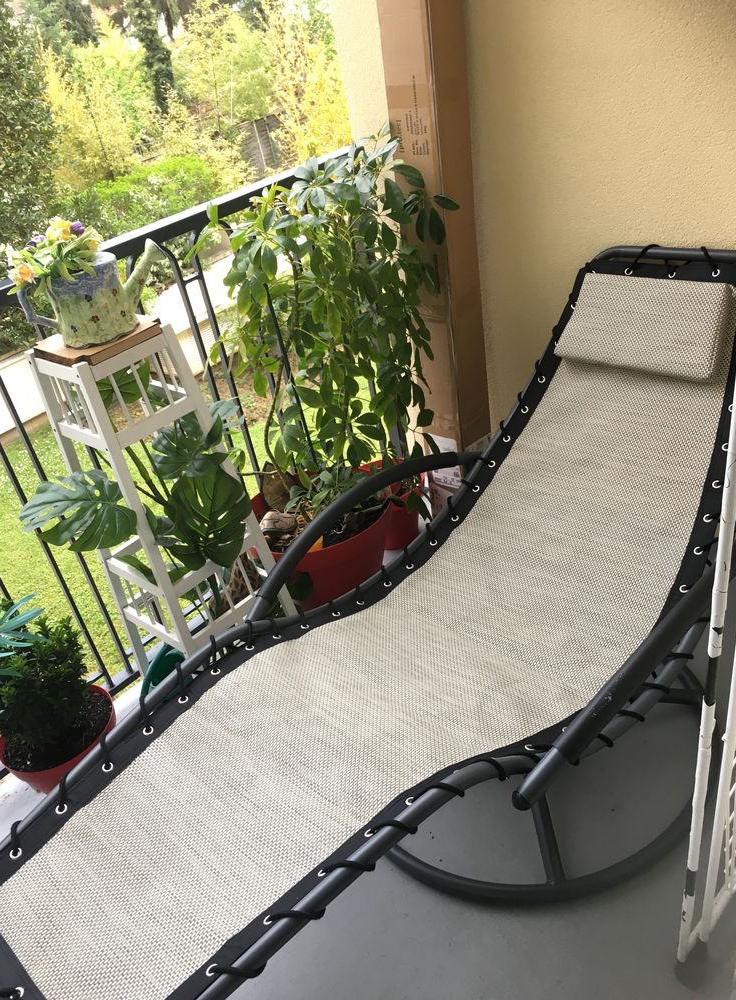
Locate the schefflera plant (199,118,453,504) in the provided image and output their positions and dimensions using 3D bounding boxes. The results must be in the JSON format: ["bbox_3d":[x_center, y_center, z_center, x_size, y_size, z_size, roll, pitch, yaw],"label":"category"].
[{"bbox_3d":[-0.068,-0.347,2.030,0.510,0.884,0.646,18,43,39],"label":"schefflera plant"}]

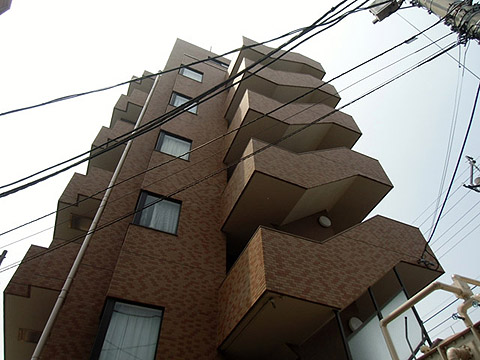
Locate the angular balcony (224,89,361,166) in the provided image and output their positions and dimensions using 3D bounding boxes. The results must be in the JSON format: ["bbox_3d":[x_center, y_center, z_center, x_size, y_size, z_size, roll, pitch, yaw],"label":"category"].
[{"bbox_3d":[1.890,-1.488,11.771,4.478,2.842,2.082,18,-54,-15],"label":"angular balcony"}]

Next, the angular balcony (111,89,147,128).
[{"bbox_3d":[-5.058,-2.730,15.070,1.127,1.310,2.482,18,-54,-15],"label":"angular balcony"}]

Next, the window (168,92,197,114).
[{"bbox_3d":[-2.086,-2.834,12.515,1.053,1.192,0.146,18,-54,-15],"label":"window"}]

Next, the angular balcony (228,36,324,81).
[{"bbox_3d":[1.768,-5.074,16.228,4.478,2.757,2.082,18,-54,-15],"label":"angular balcony"}]

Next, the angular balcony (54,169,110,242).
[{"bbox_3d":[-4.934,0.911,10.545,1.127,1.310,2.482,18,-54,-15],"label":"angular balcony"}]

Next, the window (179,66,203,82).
[{"bbox_3d":[-2.148,-4.646,14.768,1.053,1.058,0.146,18,-54,-15],"label":"window"}]

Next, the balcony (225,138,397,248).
[{"bbox_3d":[1.952,0.343,9.496,4.478,2.842,2.082,18,-54,-15],"label":"balcony"}]

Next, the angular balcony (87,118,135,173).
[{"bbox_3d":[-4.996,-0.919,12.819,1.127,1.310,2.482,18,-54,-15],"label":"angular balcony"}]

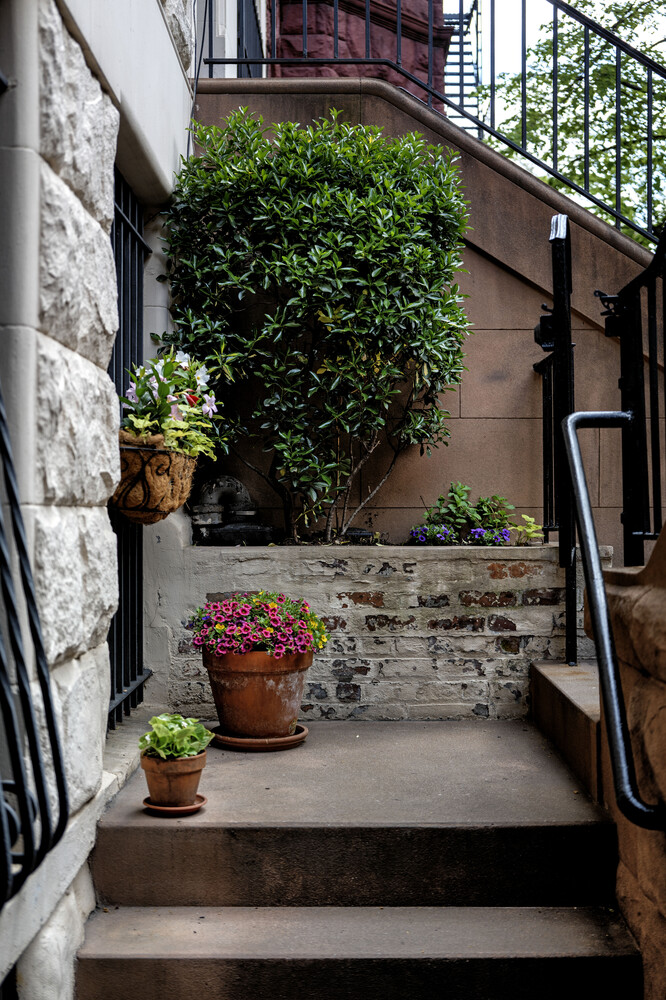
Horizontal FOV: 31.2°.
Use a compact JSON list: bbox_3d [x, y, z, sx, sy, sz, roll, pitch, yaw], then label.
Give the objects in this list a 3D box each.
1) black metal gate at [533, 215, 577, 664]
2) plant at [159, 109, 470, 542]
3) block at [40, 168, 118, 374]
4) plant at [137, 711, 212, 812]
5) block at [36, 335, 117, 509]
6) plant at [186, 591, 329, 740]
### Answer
[{"bbox_3d":[0.722,-0.189,3.998,0.102,1.408,0.653,0,0,0],"label":"black metal gate"},{"bbox_3d":[-0.061,-0.612,4.131,1.071,1.489,0.836,0,0,0],"label":"plant"},{"bbox_3d":[-0.678,-0.515,2.754,0.224,0.359,0.673,0,0,0],"label":"block"},{"bbox_3d":[-0.359,0.595,2.744,0.175,0.212,0.171,0,0,0],"label":"plant"},{"bbox_3d":[-0.678,-0.163,2.754,0.224,0.352,0.673,0,0,0],"label":"block"},{"bbox_3d":[-0.221,0.479,3.499,0.413,0.439,0.403,0,0,0],"label":"plant"}]

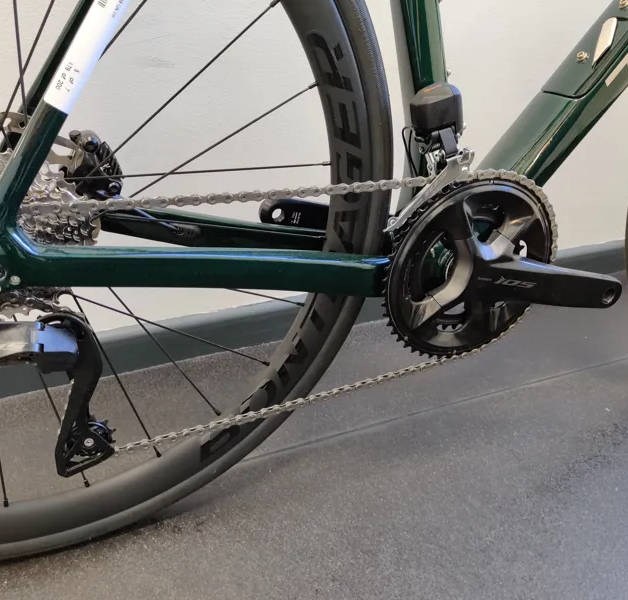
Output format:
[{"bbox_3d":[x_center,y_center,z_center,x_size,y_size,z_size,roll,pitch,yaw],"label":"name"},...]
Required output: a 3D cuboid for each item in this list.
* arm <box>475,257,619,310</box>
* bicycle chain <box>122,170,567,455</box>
[{"bbox_3d":[0.240,-0.015,0.654,0.208,0.040,0.024,4,24,-27],"label":"arm"},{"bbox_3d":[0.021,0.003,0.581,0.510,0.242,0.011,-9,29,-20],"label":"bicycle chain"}]

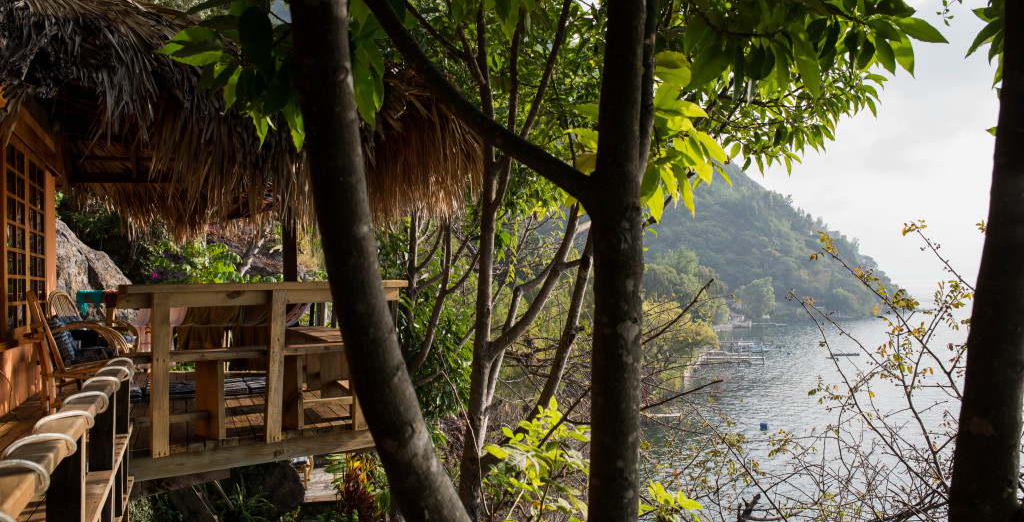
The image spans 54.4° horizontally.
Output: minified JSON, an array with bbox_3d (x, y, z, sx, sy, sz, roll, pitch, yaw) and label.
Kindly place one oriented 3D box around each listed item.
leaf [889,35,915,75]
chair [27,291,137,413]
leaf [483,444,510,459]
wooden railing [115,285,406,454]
[{"bbox_3d":[1.251,-0.667,3.200,0.080,0.135,0.060,0,-1,-11],"label":"leaf"},{"bbox_3d":[-3.250,0.685,7.500,0.740,0.930,0.650,0,-1,-20],"label":"chair"},{"bbox_3d":[-0.073,0.842,4.400,0.115,0.070,0.075,0,-1,-11],"label":"leaf"},{"bbox_3d":[-1.545,0.670,6.600,2.130,1.050,0.150,1,-1,-43],"label":"wooden railing"}]

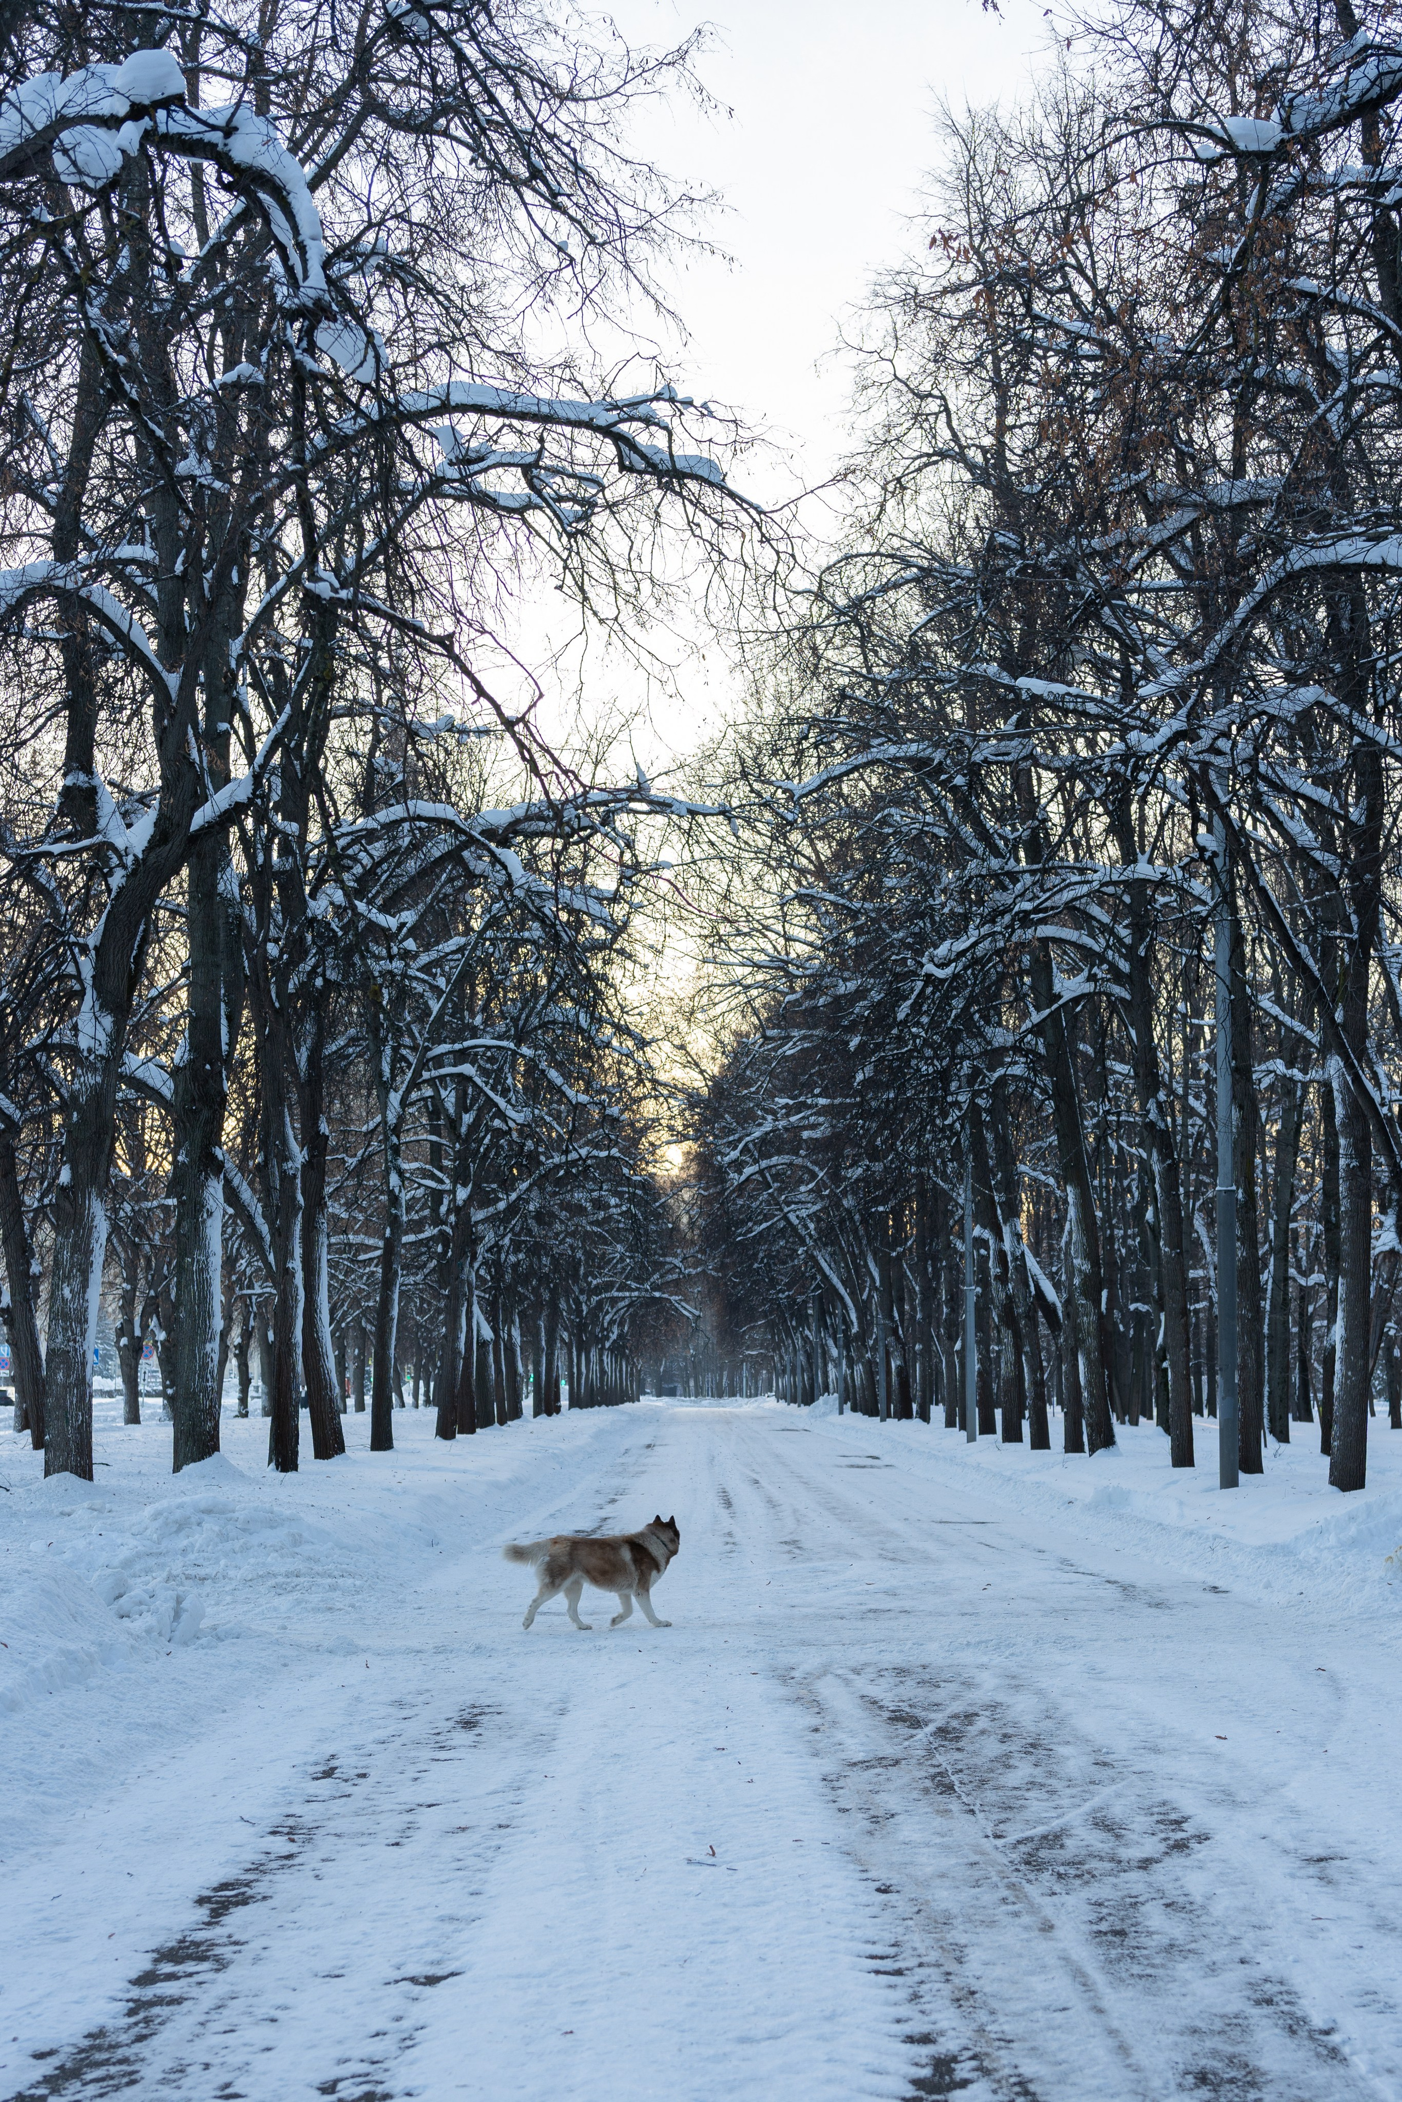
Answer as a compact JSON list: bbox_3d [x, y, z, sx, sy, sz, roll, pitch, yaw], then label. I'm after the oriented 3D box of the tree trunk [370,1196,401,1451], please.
[{"bbox_3d":[-6.331,5.484,47.375,0.506,5.216,0.476,1,-8,0],"label":"tree trunk"}]

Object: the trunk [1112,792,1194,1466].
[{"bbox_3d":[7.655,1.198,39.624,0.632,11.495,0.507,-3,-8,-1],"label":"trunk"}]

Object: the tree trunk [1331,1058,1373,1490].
[{"bbox_3d":[8.457,2.914,30.396,0.524,5.524,0.494,3,-8,0],"label":"tree trunk"}]

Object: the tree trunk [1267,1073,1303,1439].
[{"bbox_3d":[13.151,4.715,52.585,0.576,8.146,0.526,3,-8,0],"label":"tree trunk"}]

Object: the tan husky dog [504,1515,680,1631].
[{"bbox_3d":[-0.650,3.106,13.900,1.030,0.680,0.300,2,-8,-10],"label":"tan husky dog"}]

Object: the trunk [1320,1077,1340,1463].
[{"bbox_3d":[12.274,4.167,45.528,0.351,7.351,0.326,3,-8,0],"label":"trunk"}]

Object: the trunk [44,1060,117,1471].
[{"bbox_3d":[-8.396,2.940,31.709,0.699,5.691,0.669,1,-8,0],"label":"trunk"}]

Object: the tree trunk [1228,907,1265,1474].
[{"bbox_3d":[8.404,2.071,36.129,0.425,8.756,0.400,1,-8,0],"label":"tree trunk"}]

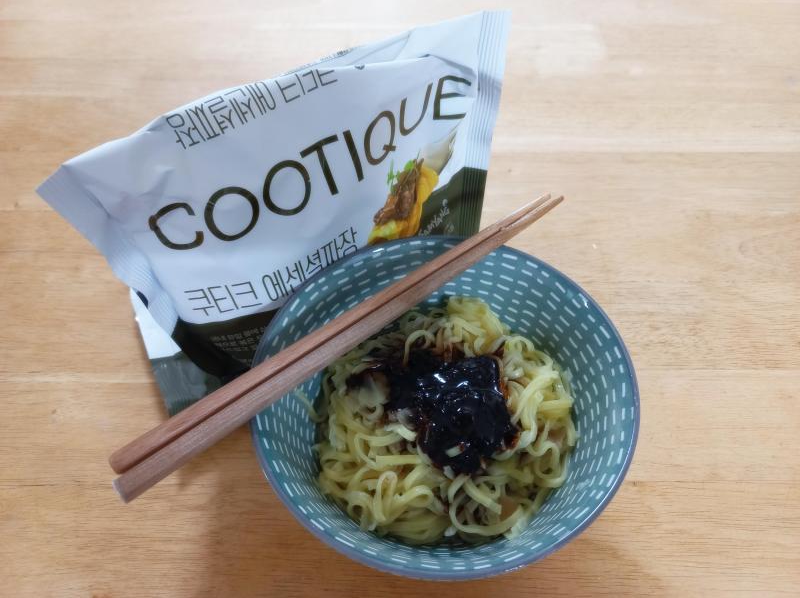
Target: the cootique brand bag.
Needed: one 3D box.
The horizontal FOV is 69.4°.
[{"bbox_3d":[-0.039,-0.035,0.281,0.205,0.152,0.060,-28,55,-16],"label":"cootique brand bag"}]

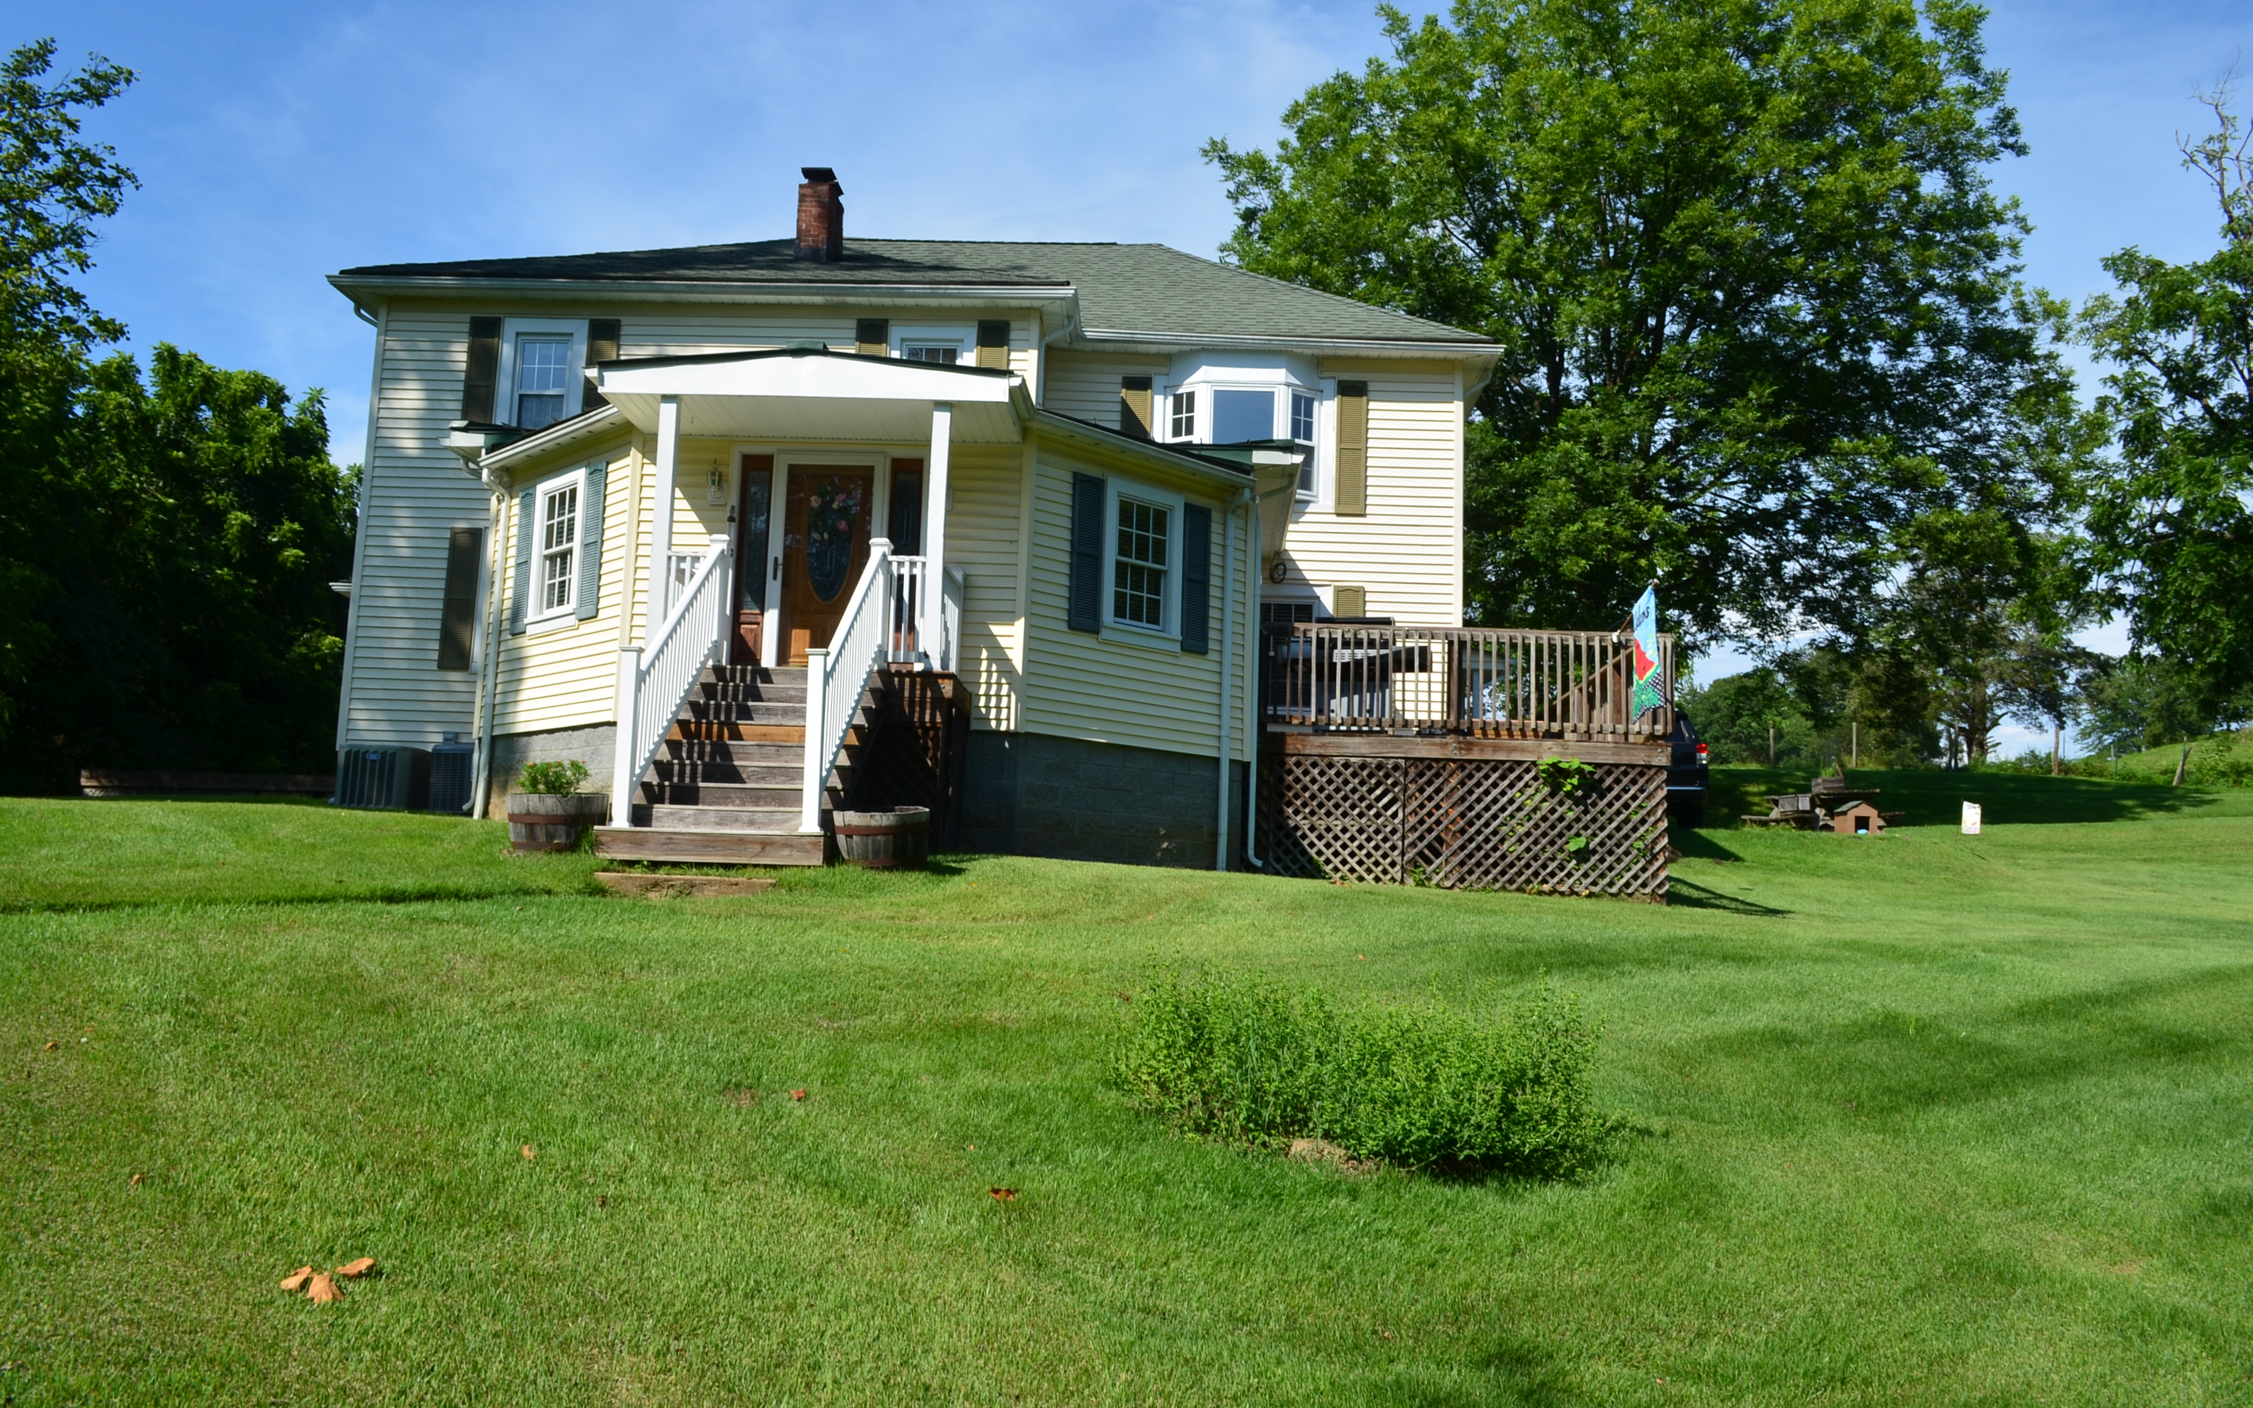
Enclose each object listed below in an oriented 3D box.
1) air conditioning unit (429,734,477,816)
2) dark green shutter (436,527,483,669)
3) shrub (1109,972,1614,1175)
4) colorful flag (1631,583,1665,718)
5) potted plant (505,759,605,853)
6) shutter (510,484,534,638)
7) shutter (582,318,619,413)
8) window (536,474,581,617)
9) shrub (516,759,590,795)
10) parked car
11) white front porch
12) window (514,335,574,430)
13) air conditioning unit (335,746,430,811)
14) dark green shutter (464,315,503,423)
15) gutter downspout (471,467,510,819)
[{"bbox_3d":[-6.765,0.823,17.525,0.660,0.727,0.680,2,-7,2],"label":"air conditioning unit"},{"bbox_3d":[-7.312,-1.150,18.506,0.356,1.578,0.040,2,-7,2],"label":"dark green shutter"},{"bbox_3d":[0.715,1.066,5.039,1.380,0.500,0.600,-1,-8,20],"label":"shrub"},{"bbox_3d":[4.573,-0.456,14.800,0.100,1.100,0.700,2,-7,2],"label":"colorful flag"},{"bbox_3d":[-3.866,0.697,11.488,0.660,0.637,0.660,2,-7,0],"label":"potted plant"},{"bbox_3d":[-5.663,-1.339,15.803,0.045,1.380,0.370,9,-10,-43],"label":"shutter"},{"bbox_3d":[-5.280,-3.169,16.886,0.320,1.420,0.045,2,-7,2],"label":"shutter"},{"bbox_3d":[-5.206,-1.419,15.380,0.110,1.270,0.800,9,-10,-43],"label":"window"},{"bbox_3d":[-3.913,0.528,11.509,0.500,0.300,0.460,2,-7,0],"label":"shrub"},{"bbox_3d":[7.318,1.102,26.027,1.890,1.750,4.750,2,-7,2],"label":"parked car"},{"bbox_3d":[-2.591,-0.861,12.648,3.350,4.100,3.100,2,-7,2],"label":"white front porch"},{"bbox_3d":[-6.529,-3.463,18.811,0.643,1.357,0.100,2,-7,2],"label":"window"},{"bbox_3d":[-7.759,0.812,17.686,0.713,0.661,0.700,2,-7,2],"label":"air conditioning unit"},{"bbox_3d":[-7.217,-3.554,18.819,0.346,1.578,0.040,2,-7,2],"label":"dark green shutter"},{"bbox_3d":[-6.048,-0.576,15.928,0.190,3.323,0.090,9,-10,-43],"label":"gutter downspout"}]

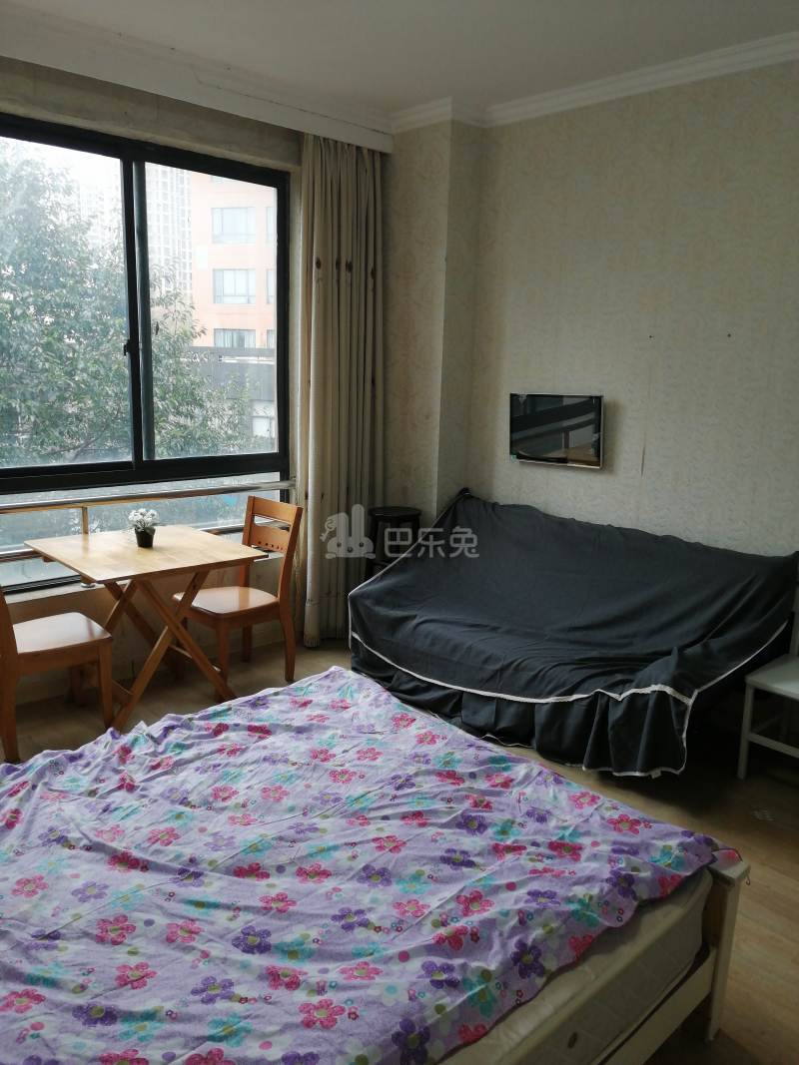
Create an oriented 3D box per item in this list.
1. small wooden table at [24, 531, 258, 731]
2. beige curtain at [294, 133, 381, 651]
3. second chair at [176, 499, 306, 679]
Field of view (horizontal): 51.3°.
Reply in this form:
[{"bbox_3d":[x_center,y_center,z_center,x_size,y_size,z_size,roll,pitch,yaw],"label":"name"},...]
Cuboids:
[{"bbox_3d":[-1.173,0.436,3.886,0.789,0.734,0.785,-9,16,-42],"label":"small wooden table"},{"bbox_3d":[-0.313,-0.715,4.550,0.555,2.677,0.145,-9,16,-42],"label":"beige curtain"},{"bbox_3d":[-0.805,0.308,4.139,0.412,0.904,0.478,14,17,43],"label":"second chair"}]

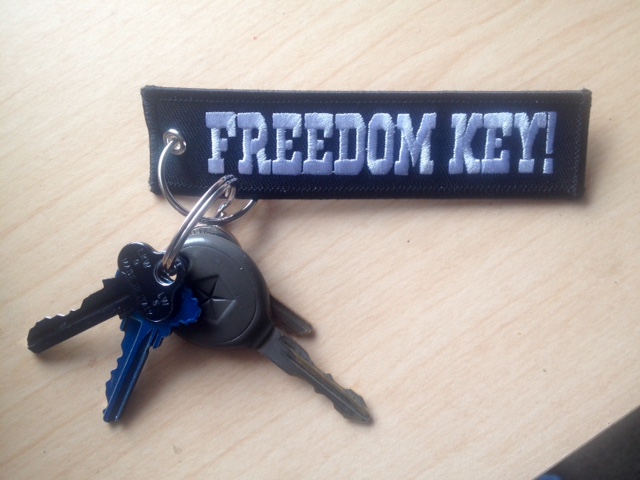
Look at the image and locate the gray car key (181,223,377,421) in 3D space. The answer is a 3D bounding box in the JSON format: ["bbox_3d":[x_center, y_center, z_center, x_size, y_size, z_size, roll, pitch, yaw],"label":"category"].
[{"bbox_3d":[-0.014,0.031,0.193,0.079,0.009,0.032,40,96,-12],"label":"gray car key"}]

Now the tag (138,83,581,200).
[{"bbox_3d":[0.014,-0.029,0.192,0.131,0.005,0.031,0,97,0],"label":"tag"}]

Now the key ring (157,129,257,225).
[{"bbox_3d":[-0.032,-0.020,0.190,0.030,0.004,0.030,0,97,-7],"label":"key ring"}]

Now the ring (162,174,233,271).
[{"bbox_3d":[-0.034,-0.004,0.182,0.004,0.032,0.032,38,84,1],"label":"ring"}]

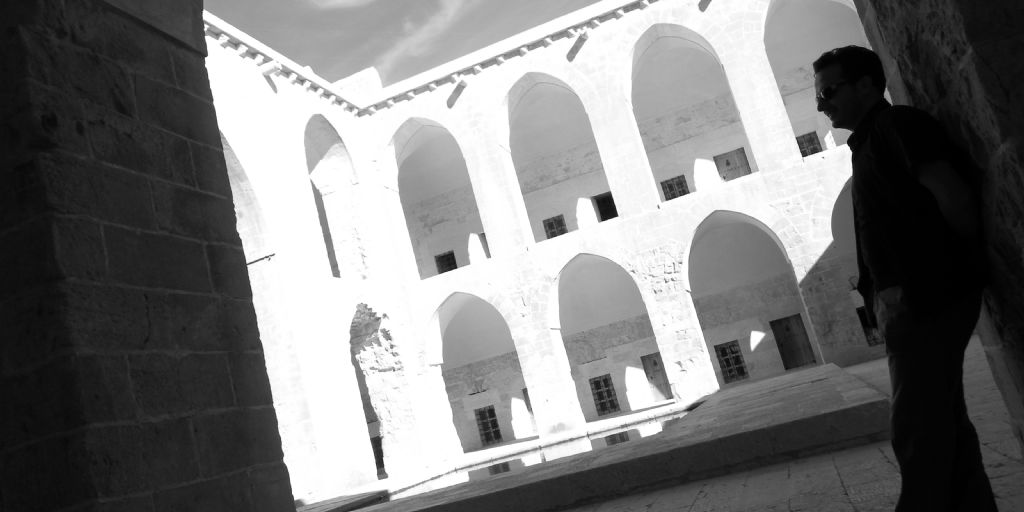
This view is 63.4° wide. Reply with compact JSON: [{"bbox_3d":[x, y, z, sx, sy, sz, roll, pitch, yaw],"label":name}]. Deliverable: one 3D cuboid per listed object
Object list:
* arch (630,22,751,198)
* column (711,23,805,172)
[{"bbox_3d":[4.009,-3.449,19.336,2.300,4.090,0.740,-18,-11,16],"label":"arch"},{"bbox_3d":[5.637,-3.439,18.791,0.980,3.070,0.740,-18,-11,16],"label":"column"}]

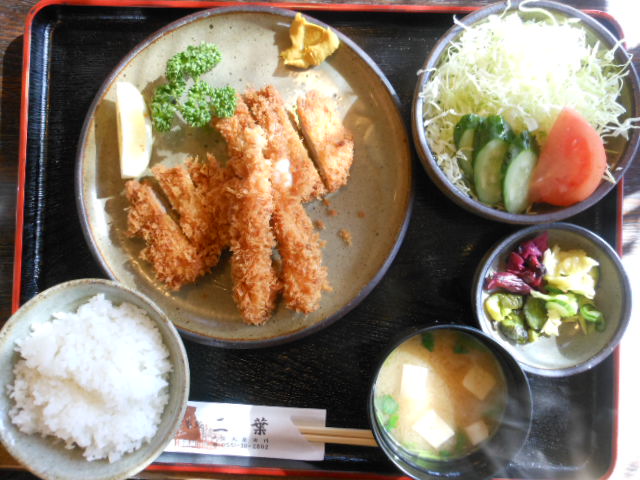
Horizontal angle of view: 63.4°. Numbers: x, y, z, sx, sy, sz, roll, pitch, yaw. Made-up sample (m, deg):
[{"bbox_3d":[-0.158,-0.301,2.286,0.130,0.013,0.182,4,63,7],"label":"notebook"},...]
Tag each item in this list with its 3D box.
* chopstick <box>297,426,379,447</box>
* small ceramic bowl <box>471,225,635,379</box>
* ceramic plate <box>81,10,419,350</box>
[{"bbox_3d":[-0.038,0.154,0.414,0.210,0.006,0.013,3,89,1],"label":"chopstick"},{"bbox_3d":[0.169,0.044,0.397,0.112,0.040,0.112,0,89,1],"label":"small ceramic bowl"},{"bbox_3d":[-0.058,-0.048,0.407,0.257,0.030,0.257,0,89,1],"label":"ceramic plate"}]

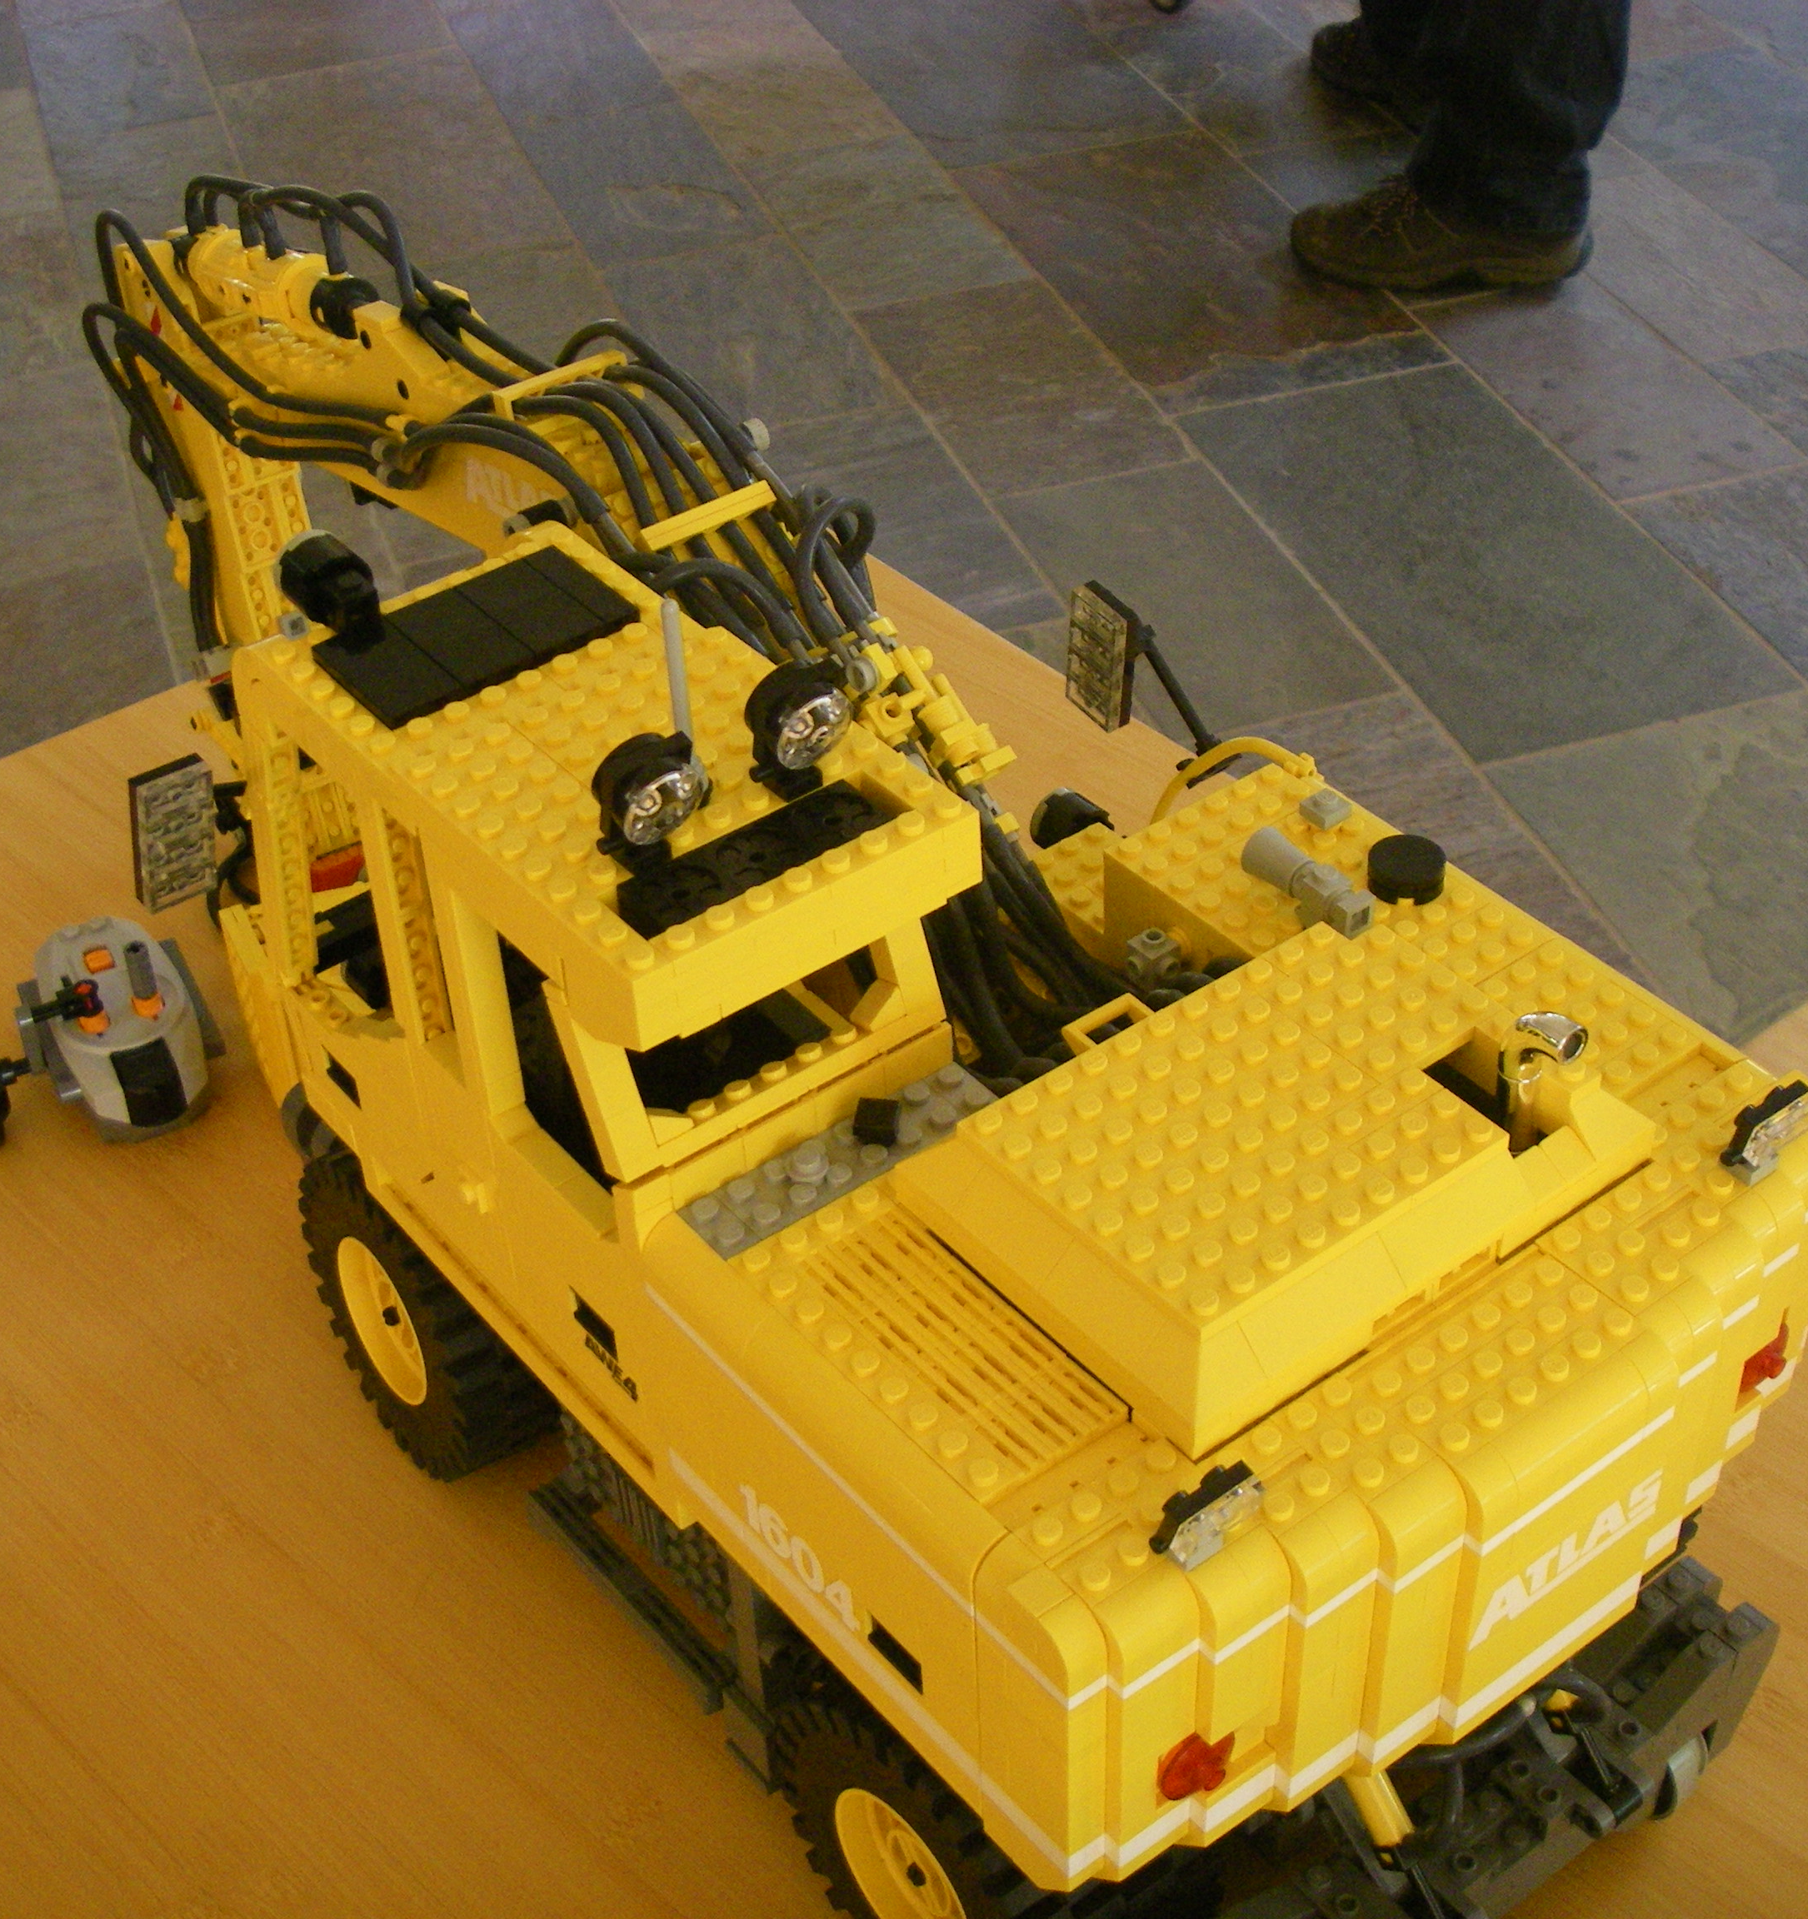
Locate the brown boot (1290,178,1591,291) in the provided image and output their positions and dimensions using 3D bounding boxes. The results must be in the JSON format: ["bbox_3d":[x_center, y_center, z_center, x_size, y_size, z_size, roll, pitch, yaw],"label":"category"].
[{"bbox_3d":[0.552,-0.775,2.888,0.297,0.135,0.110,2,40,7],"label":"brown boot"}]

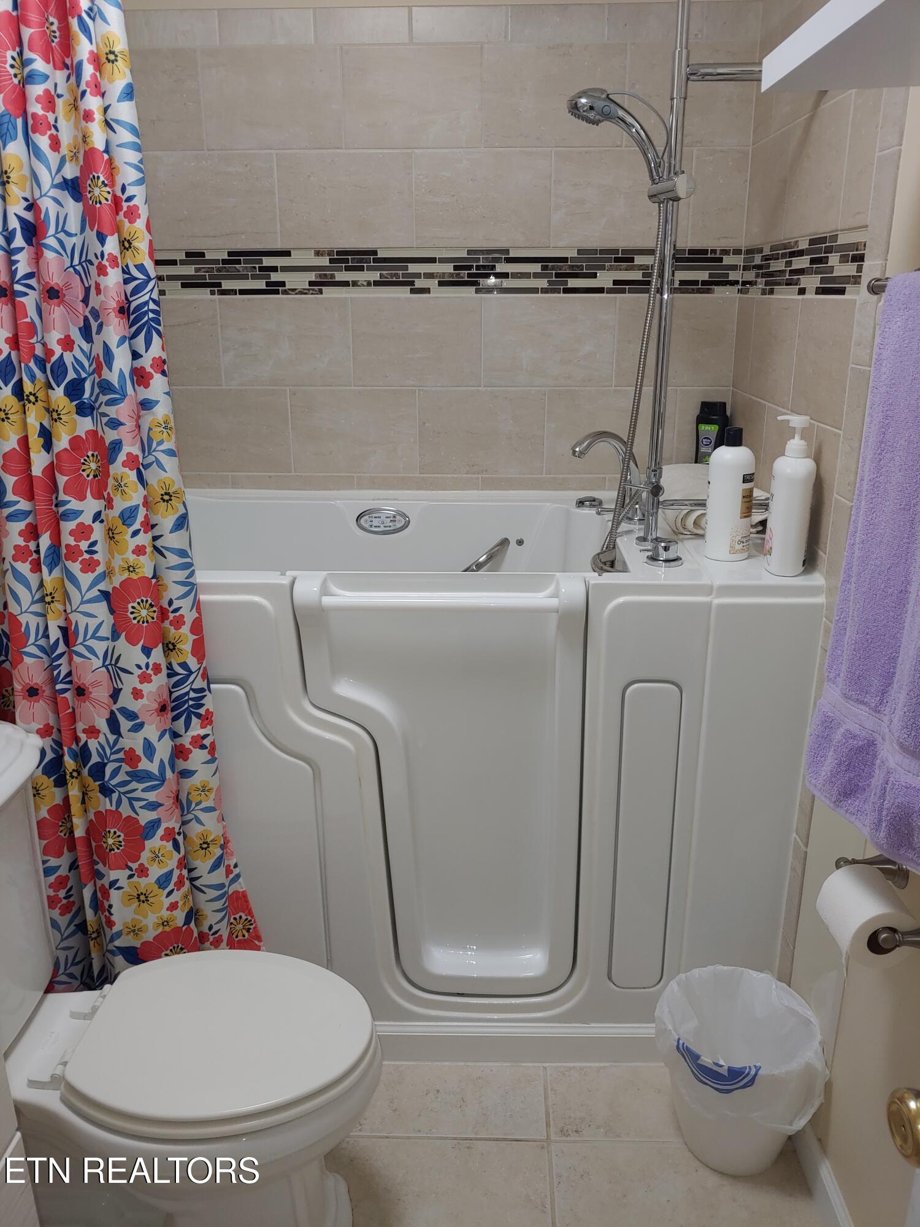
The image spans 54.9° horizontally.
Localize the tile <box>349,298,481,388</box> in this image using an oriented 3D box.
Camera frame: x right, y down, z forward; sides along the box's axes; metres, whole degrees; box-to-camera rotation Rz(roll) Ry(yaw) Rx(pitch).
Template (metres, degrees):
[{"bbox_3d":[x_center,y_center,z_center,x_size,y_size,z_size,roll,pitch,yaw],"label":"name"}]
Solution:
[{"bbox_3d":[-0.103,-0.645,2.115,0.311,0.206,0.010,1,19,2],"label":"tile"}]

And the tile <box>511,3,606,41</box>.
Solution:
[{"bbox_3d":[0.204,-1.226,1.838,0.200,0.068,0.010,1,19,2],"label":"tile"}]

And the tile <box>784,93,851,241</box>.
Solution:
[{"bbox_3d":[0.628,-0.771,1.553,0.010,0.203,0.305,1,20,2],"label":"tile"}]

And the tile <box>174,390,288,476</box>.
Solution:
[{"bbox_3d":[-0.555,-0.440,2.137,0.300,0.198,0.010,1,19,2],"label":"tile"}]

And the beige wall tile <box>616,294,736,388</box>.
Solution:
[{"bbox_3d":[0.503,-0.633,2.068,0.275,0.203,0.010,1,20,2],"label":"beige wall tile"}]

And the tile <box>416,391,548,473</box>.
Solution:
[{"bbox_3d":[0.054,-0.446,2.172,0.311,0.206,0.010,1,19,2],"label":"tile"}]

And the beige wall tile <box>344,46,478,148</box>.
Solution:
[{"bbox_3d":[-0.103,-1.115,1.920,0.305,0.203,0.010,1,20,2],"label":"beige wall tile"}]

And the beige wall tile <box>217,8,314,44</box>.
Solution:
[{"bbox_3d":[-0.422,-1.274,1.927,0.208,0.067,0.010,1,19,2],"label":"beige wall tile"}]

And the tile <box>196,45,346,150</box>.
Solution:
[{"bbox_3d":[-0.417,-1.143,1.968,0.311,0.206,0.010,1,19,2],"label":"tile"}]

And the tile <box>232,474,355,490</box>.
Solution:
[{"bbox_3d":[-0.405,-0.325,2.173,0.300,0.035,0.010,1,19,2],"label":"tile"}]

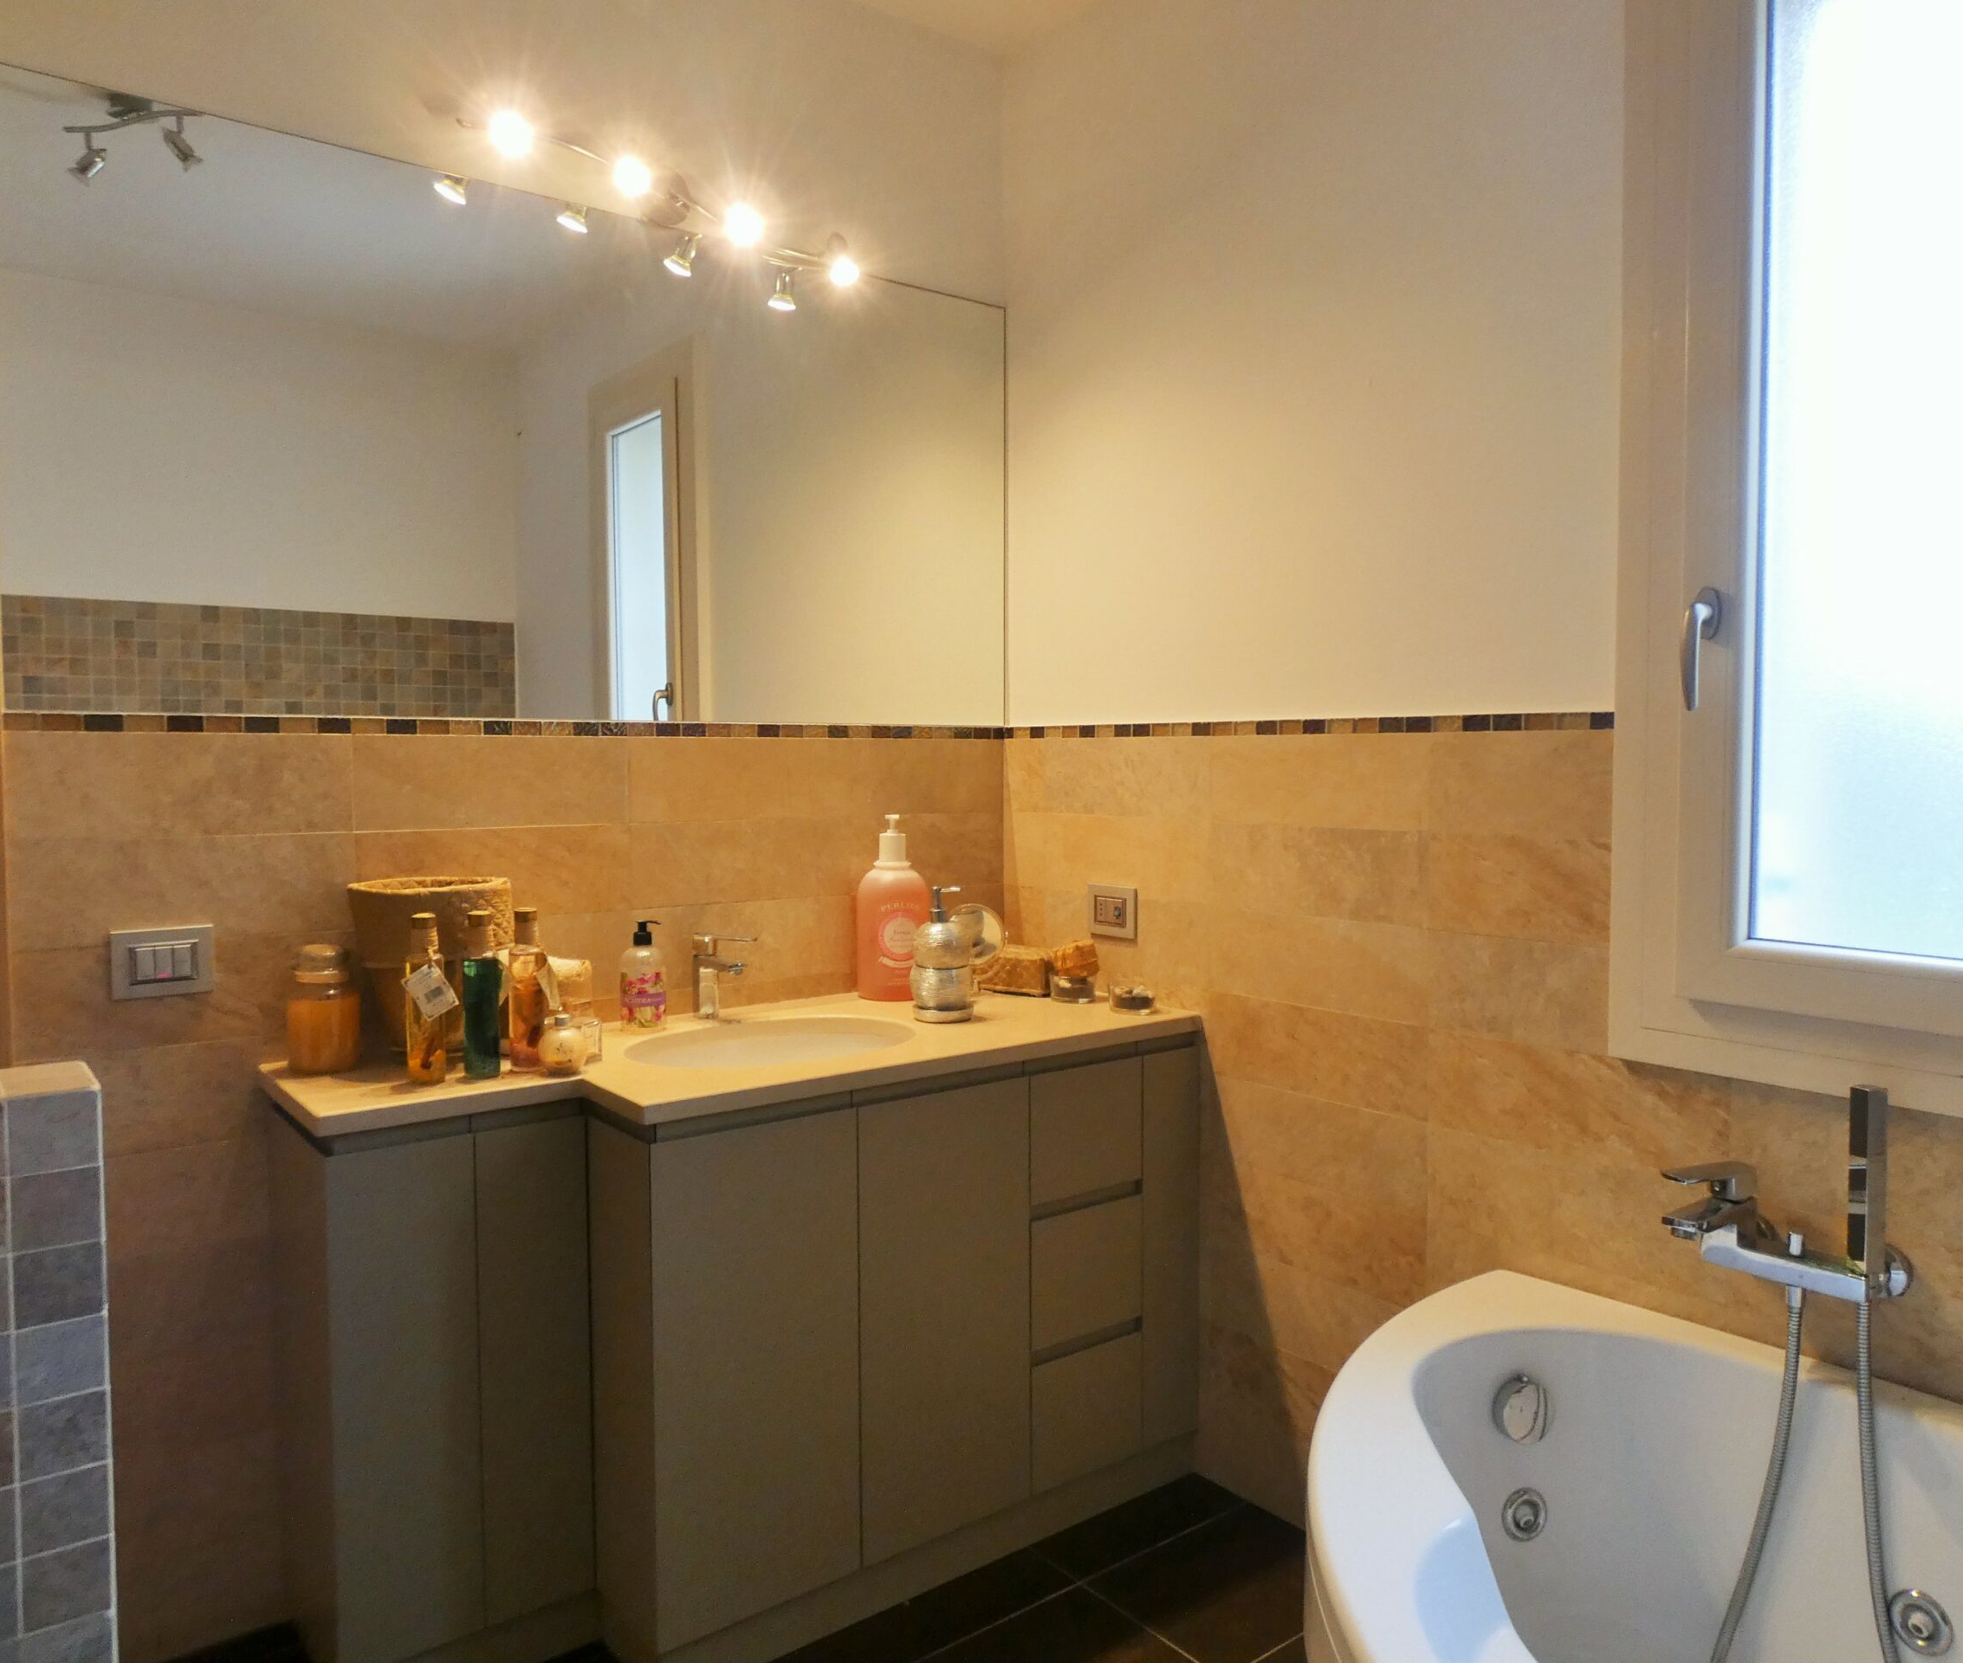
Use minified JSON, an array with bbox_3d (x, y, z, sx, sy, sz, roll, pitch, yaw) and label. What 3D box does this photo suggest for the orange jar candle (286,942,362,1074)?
[{"bbox_3d":[-1.005,0.268,1.953,0.102,0.189,0.102,-2,4,-35],"label":"orange jar candle"}]

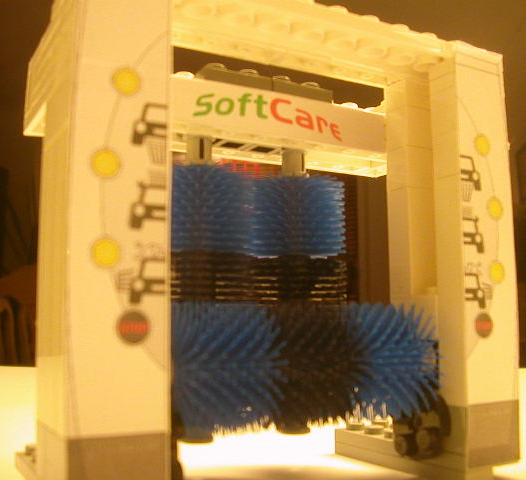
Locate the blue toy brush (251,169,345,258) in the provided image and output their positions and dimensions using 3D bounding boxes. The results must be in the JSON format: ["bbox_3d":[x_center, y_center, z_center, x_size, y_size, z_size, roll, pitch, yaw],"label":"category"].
[{"bbox_3d":[0.008,-0.006,0.165,0.024,0.019,0.024,0,-7,0],"label":"blue toy brush"}]

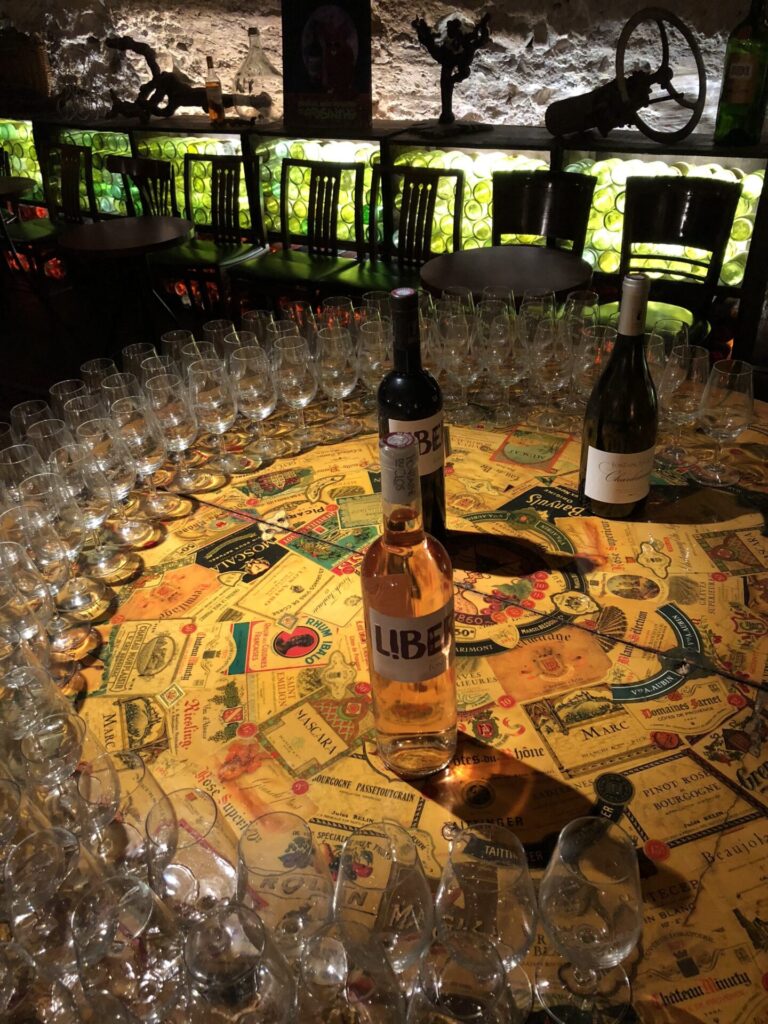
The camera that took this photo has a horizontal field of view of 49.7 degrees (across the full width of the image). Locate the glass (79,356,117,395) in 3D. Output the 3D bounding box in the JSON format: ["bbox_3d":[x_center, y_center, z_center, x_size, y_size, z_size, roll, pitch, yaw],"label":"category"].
[{"bbox_3d":[-0.401,-0.145,1.223,0.066,0.154,0.066,-5,34,0],"label":"glass"}]

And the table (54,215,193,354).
[{"bbox_3d":[-1.020,-0.839,3.583,0.535,0.740,0.535,-5,34,0],"label":"table"}]

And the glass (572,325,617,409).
[{"bbox_3d":[0.306,-0.186,1.194,0.066,0.155,0.066,-4,33,0],"label":"glass"}]

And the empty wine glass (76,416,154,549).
[{"bbox_3d":[-0.342,-0.037,1.043,0.066,0.155,0.066,-3,34,2],"label":"empty wine glass"}]

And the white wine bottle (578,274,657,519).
[{"bbox_3d":[0.289,-0.138,1.000,0.083,0.299,0.083,-5,34,-1],"label":"white wine bottle"}]

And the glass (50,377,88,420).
[{"bbox_3d":[-0.417,-0.101,1.149,0.065,0.156,0.065,-4,34,0],"label":"glass"}]

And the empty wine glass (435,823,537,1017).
[{"bbox_3d":[0.065,0.265,0.522,0.066,0.155,0.066,-4,33,0],"label":"empty wine glass"}]

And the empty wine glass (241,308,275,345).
[{"bbox_3d":[-0.191,-0.240,1.330,0.065,0.156,0.065,-4,34,0],"label":"empty wine glass"}]

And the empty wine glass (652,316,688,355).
[{"bbox_3d":[0.403,-0.192,1.192,0.066,0.155,0.066,-4,33,0],"label":"empty wine glass"}]

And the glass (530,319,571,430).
[{"bbox_3d":[0.249,-0.204,1.226,0.066,0.155,0.066,-3,34,2],"label":"glass"}]

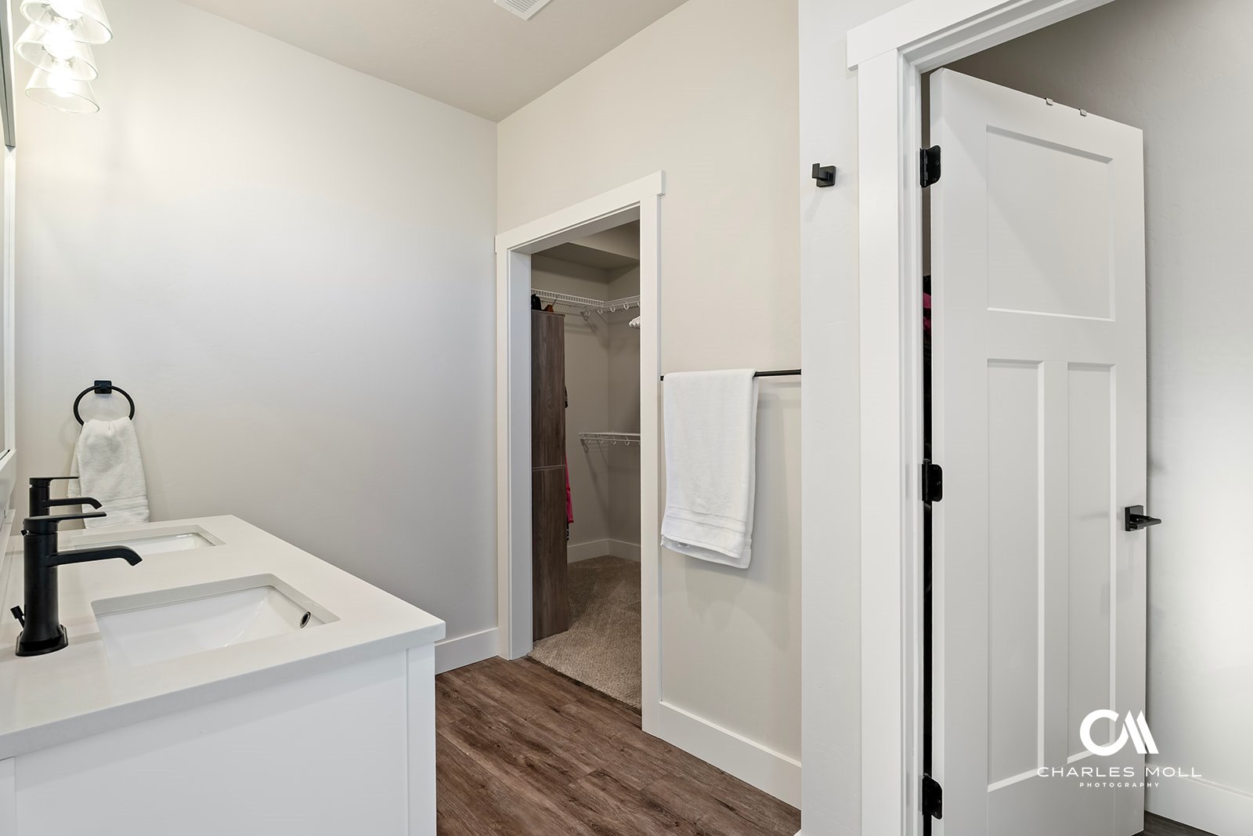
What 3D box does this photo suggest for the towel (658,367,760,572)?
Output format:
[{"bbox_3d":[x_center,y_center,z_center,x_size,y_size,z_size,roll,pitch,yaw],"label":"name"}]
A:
[{"bbox_3d":[0.273,0.164,2.027,0.385,0.630,0.080,0,0,45],"label":"towel"}]

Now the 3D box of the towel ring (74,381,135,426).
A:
[{"bbox_3d":[-1.723,-0.038,1.954,0.063,0.167,0.152,0,0,45],"label":"towel ring"}]

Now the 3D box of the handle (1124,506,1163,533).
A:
[{"bbox_3d":[1.431,0.287,1.651,0.135,0.067,0.066,0,0,-22],"label":"handle"}]

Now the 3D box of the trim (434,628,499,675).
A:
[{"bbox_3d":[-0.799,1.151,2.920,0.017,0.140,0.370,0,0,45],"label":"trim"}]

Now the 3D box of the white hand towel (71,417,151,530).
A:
[{"bbox_3d":[-1.696,0.183,1.947,0.085,0.370,0.198,0,0,45],"label":"white hand towel"}]

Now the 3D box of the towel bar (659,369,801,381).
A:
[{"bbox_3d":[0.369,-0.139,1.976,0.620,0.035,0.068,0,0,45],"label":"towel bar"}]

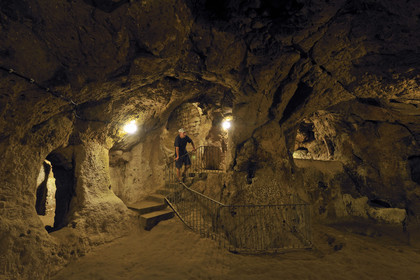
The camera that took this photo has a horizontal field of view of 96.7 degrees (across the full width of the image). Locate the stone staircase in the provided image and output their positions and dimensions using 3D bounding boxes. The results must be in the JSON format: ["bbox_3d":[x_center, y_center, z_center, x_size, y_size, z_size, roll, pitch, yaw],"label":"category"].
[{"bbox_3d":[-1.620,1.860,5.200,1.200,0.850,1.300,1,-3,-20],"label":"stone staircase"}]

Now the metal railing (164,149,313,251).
[{"bbox_3d":[0.450,1.270,5.150,3.300,2.100,2.800,0,-3,-3],"label":"metal railing"}]

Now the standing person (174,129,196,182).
[{"bbox_3d":[-0.770,0.480,5.850,0.650,1.680,0.450,2,-3,-27],"label":"standing person"}]

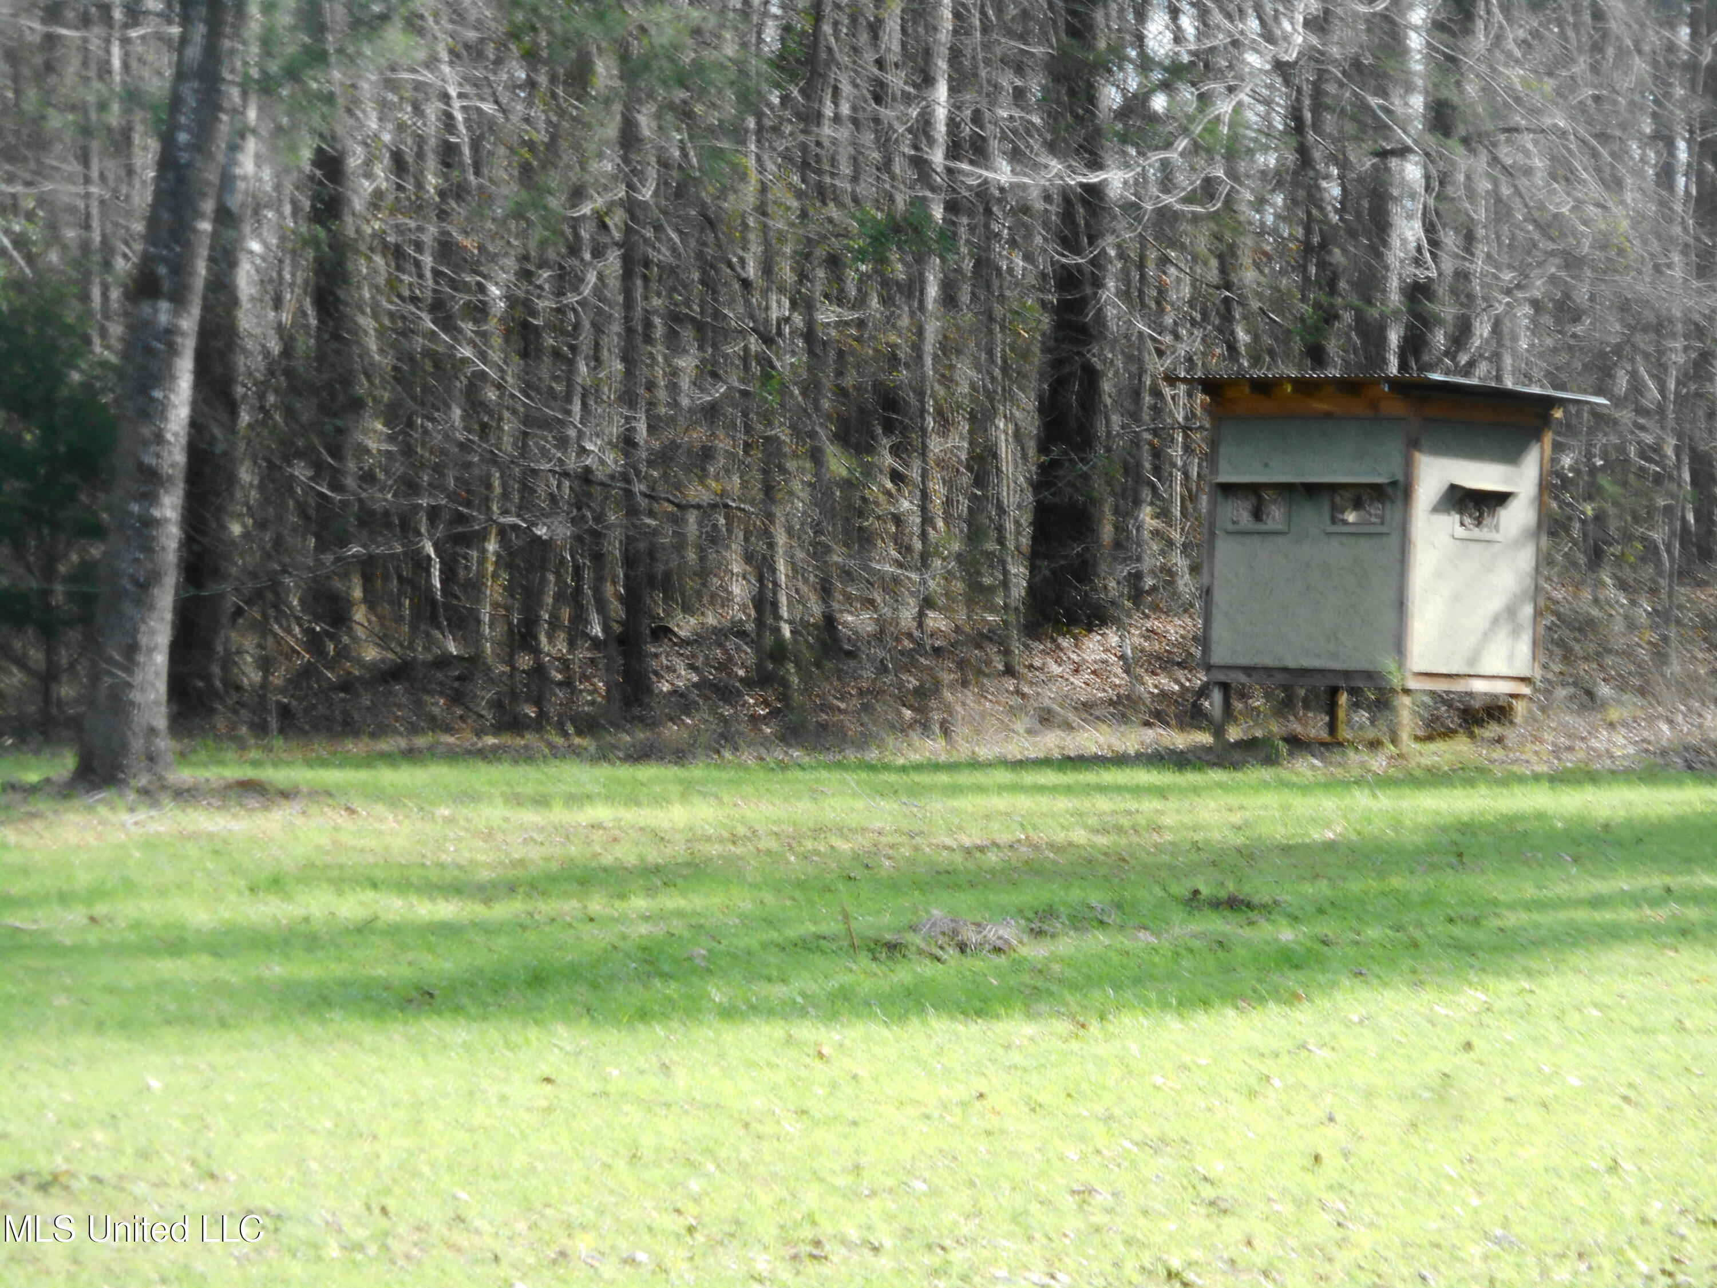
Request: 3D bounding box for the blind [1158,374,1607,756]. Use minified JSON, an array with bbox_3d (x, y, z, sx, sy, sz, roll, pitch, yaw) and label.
[{"bbox_3d":[4.021,-0.634,58.000,2.361,2.816,2.516,2,1,38],"label":"blind"}]

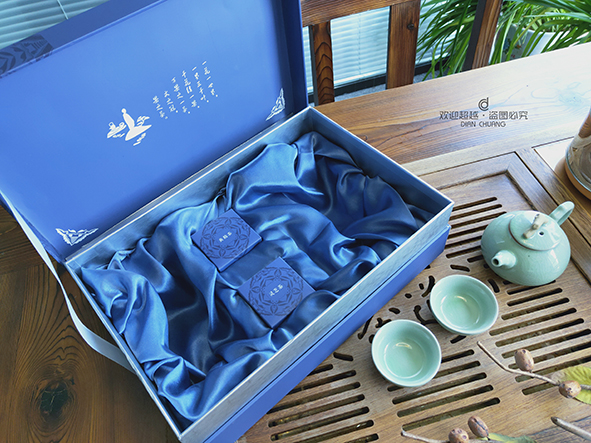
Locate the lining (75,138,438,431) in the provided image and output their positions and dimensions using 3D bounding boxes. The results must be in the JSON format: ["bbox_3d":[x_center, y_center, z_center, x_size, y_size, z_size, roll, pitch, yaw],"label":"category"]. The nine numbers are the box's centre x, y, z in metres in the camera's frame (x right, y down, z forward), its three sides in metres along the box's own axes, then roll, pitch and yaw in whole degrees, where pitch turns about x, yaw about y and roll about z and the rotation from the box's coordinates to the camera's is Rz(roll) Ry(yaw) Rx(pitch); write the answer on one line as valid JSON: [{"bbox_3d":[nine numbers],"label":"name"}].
[{"bbox_3d":[-0.031,0.040,0.473,0.337,0.069,0.209,-37,60,-21],"label":"lining"}]

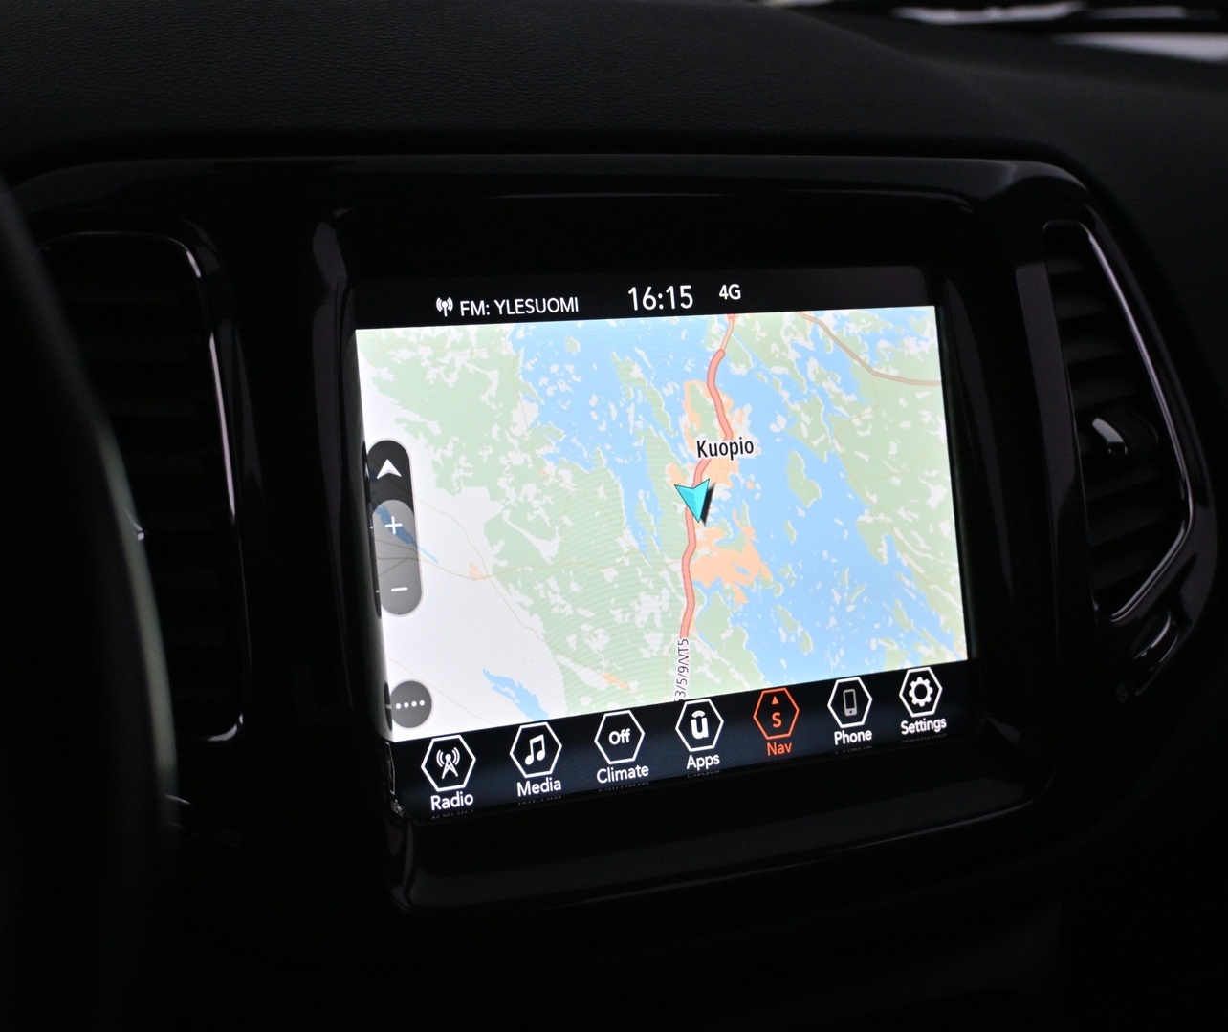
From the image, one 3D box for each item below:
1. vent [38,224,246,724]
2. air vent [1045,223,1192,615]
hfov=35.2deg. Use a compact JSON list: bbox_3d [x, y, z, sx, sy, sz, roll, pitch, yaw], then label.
[{"bbox_3d":[-0.118,-0.004,0.452,0.064,0.116,0.030,-2,-4,-7],"label":"vent"},{"bbox_3d":[0.139,-0.028,0.582,0.030,0.116,0.064,-11,-1,43],"label":"air vent"}]

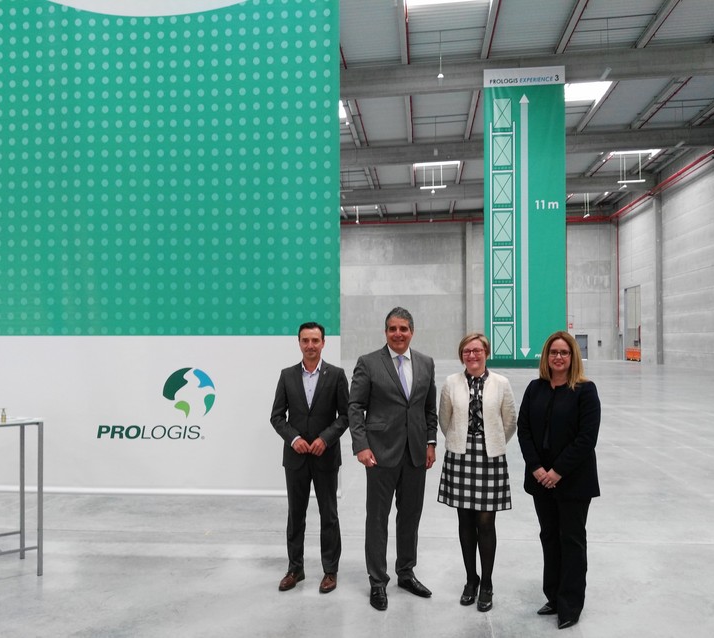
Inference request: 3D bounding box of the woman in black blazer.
[{"bbox_3d":[1.192,0.908,4.065,0.490,1.664,0.380,-1,-2,22],"label":"woman in black blazer"}]

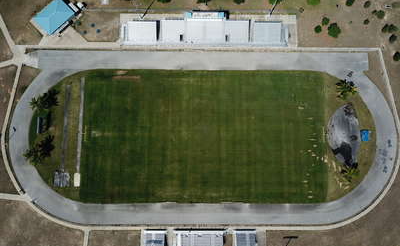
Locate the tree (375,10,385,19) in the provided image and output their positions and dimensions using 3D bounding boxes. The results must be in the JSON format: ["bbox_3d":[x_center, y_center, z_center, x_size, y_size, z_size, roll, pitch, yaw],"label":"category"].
[{"bbox_3d":[86.373,-51.939,144.066,4.000,3.600,4.000,0,85,0],"label":"tree"}]

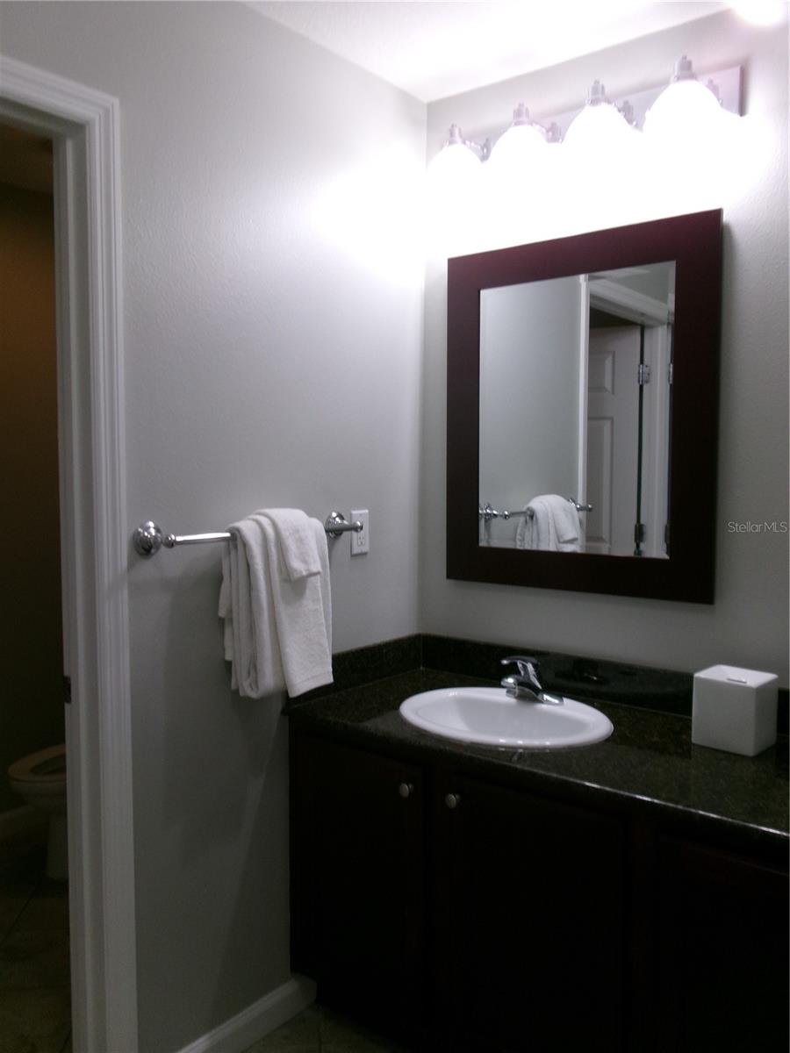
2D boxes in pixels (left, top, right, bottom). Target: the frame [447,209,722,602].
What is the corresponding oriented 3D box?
[{"bbox_3d":[0.451,-0.289,2.215,0.755,0.910,0.025,3,5,38],"label":"frame"}]

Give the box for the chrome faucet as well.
[{"bbox_3d":[0.315,0.384,2.123,0.152,0.115,0.168,3,5,38],"label":"chrome faucet"}]

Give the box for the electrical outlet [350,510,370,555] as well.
[{"bbox_3d":[-0.095,0.015,2.289,0.009,0.118,0.070,3,5,38],"label":"electrical outlet"}]

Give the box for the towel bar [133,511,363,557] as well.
[{"bbox_3d":[-0.300,0.014,1.949,0.098,0.068,0.650,3,5,38],"label":"towel bar"}]

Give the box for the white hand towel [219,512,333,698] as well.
[{"bbox_3d":[-0.261,0.174,1.951,0.125,0.415,0.300,3,5,38],"label":"white hand towel"}]

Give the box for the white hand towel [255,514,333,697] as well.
[{"bbox_3d":[-0.226,0.174,1.980,0.120,0.410,0.165,3,5,38],"label":"white hand towel"}]

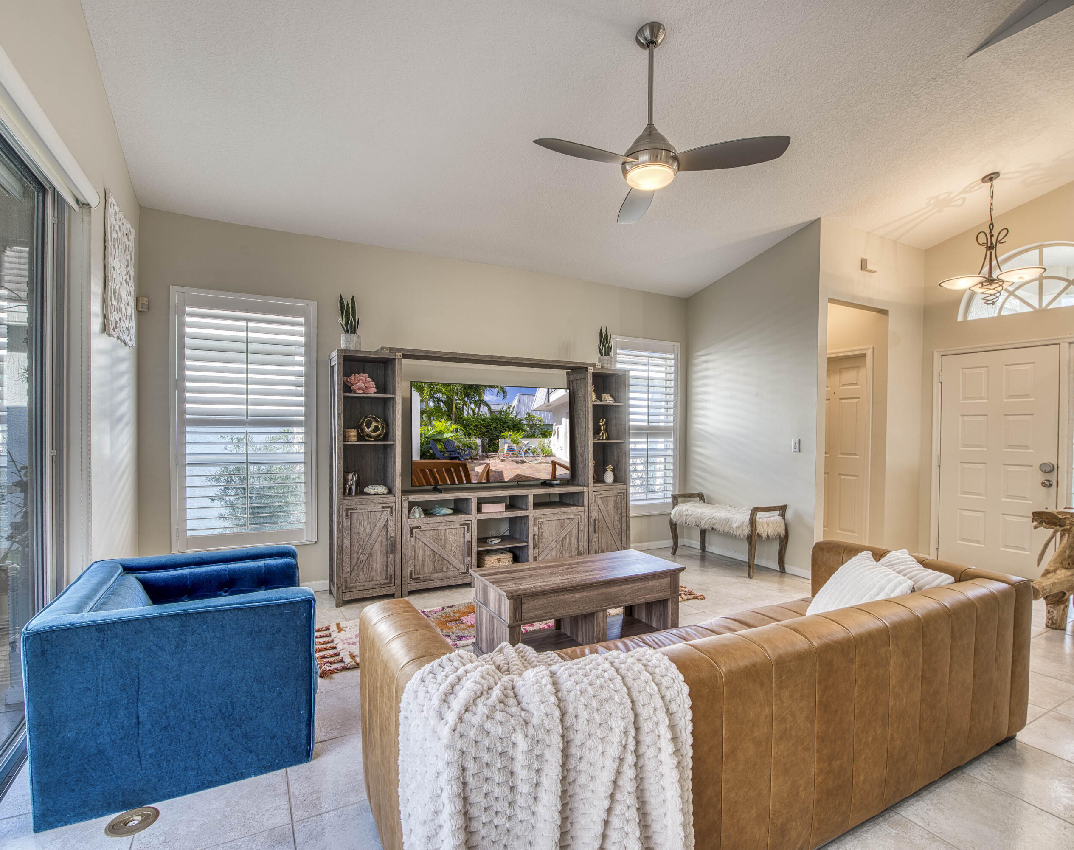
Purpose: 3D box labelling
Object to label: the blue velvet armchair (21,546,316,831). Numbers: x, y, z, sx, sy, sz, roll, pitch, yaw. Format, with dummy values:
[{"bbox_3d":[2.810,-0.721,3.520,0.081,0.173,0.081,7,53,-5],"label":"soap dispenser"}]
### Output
[{"bbox_3d":[-1.468,0.975,2.281,0.860,0.660,0.940,1,0,-29],"label":"blue velvet armchair"}]

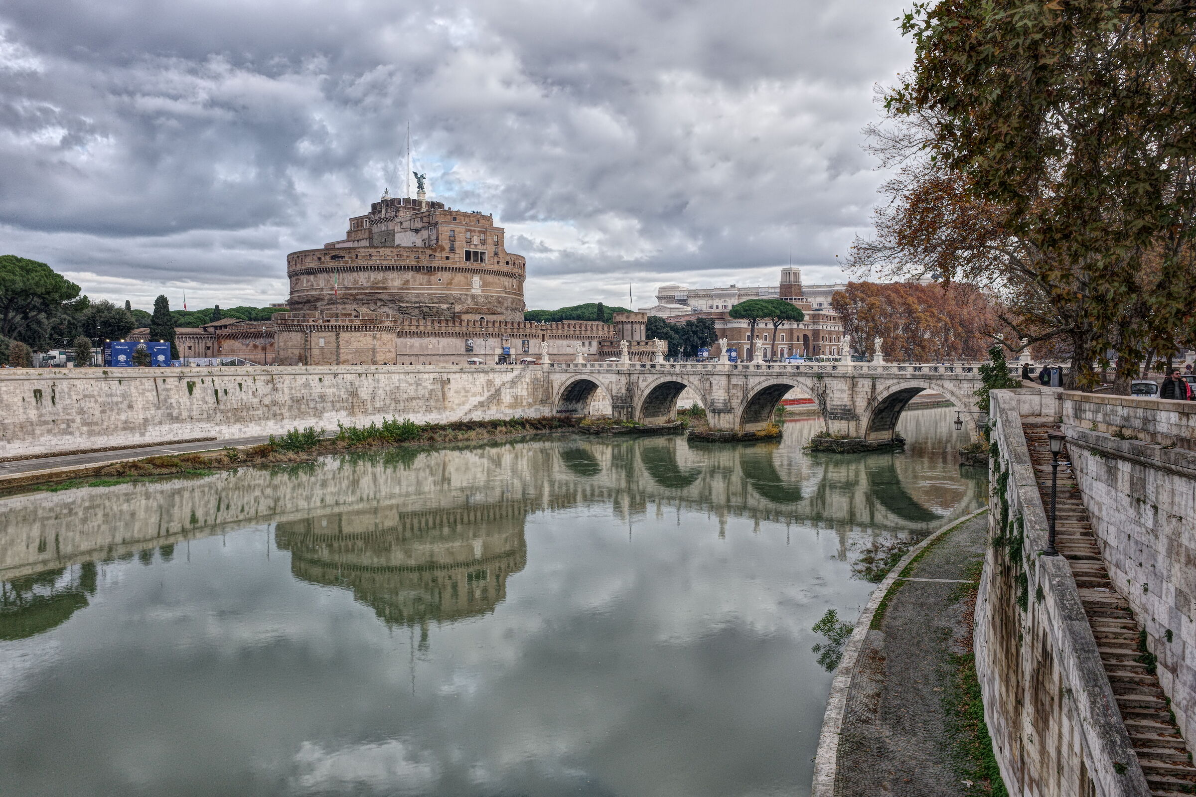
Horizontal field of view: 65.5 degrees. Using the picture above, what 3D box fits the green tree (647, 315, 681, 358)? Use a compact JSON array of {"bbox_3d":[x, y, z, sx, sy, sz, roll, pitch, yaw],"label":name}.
[{"bbox_3d":[19.548,-16.897,279.582,12.000,16.000,12.000,0,2,4],"label":"green tree"}]

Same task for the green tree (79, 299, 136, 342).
[{"bbox_3d":[-103.991,-13.522,196.650,12.500,15.600,12.500,-1,2,-28],"label":"green tree"}]

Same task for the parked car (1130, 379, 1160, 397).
[{"bbox_3d":[29.641,-0.252,50.567,1.680,1.550,3.800,1,2,28],"label":"parked car"}]

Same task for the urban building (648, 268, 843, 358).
[{"bbox_3d":[63.200,-33.570,391.072,82.000,41.000,55.000,0,2,9],"label":"urban building"}]

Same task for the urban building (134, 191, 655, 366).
[{"bbox_3d":[-54.500,-33.150,263.510,110.000,50.000,110.000,-2,3,-44],"label":"urban building"}]

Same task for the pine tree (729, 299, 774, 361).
[{"bbox_3d":[48.503,-20.042,289.479,15.000,22.000,15.000,0,2,9],"label":"pine tree"}]

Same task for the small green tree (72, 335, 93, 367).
[{"bbox_3d":[-81.437,-6.992,146.846,3.200,6.100,3.200,-1,2,-29],"label":"small green tree"}]

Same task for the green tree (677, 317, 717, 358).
[{"bbox_3d":[29.885,-16.967,281.581,12.500,16.000,12.500,0,2,6],"label":"green tree"}]

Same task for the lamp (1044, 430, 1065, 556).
[{"bbox_3d":[11.483,2.386,23.497,0.460,3.120,0.460,0,2,11],"label":"lamp"}]

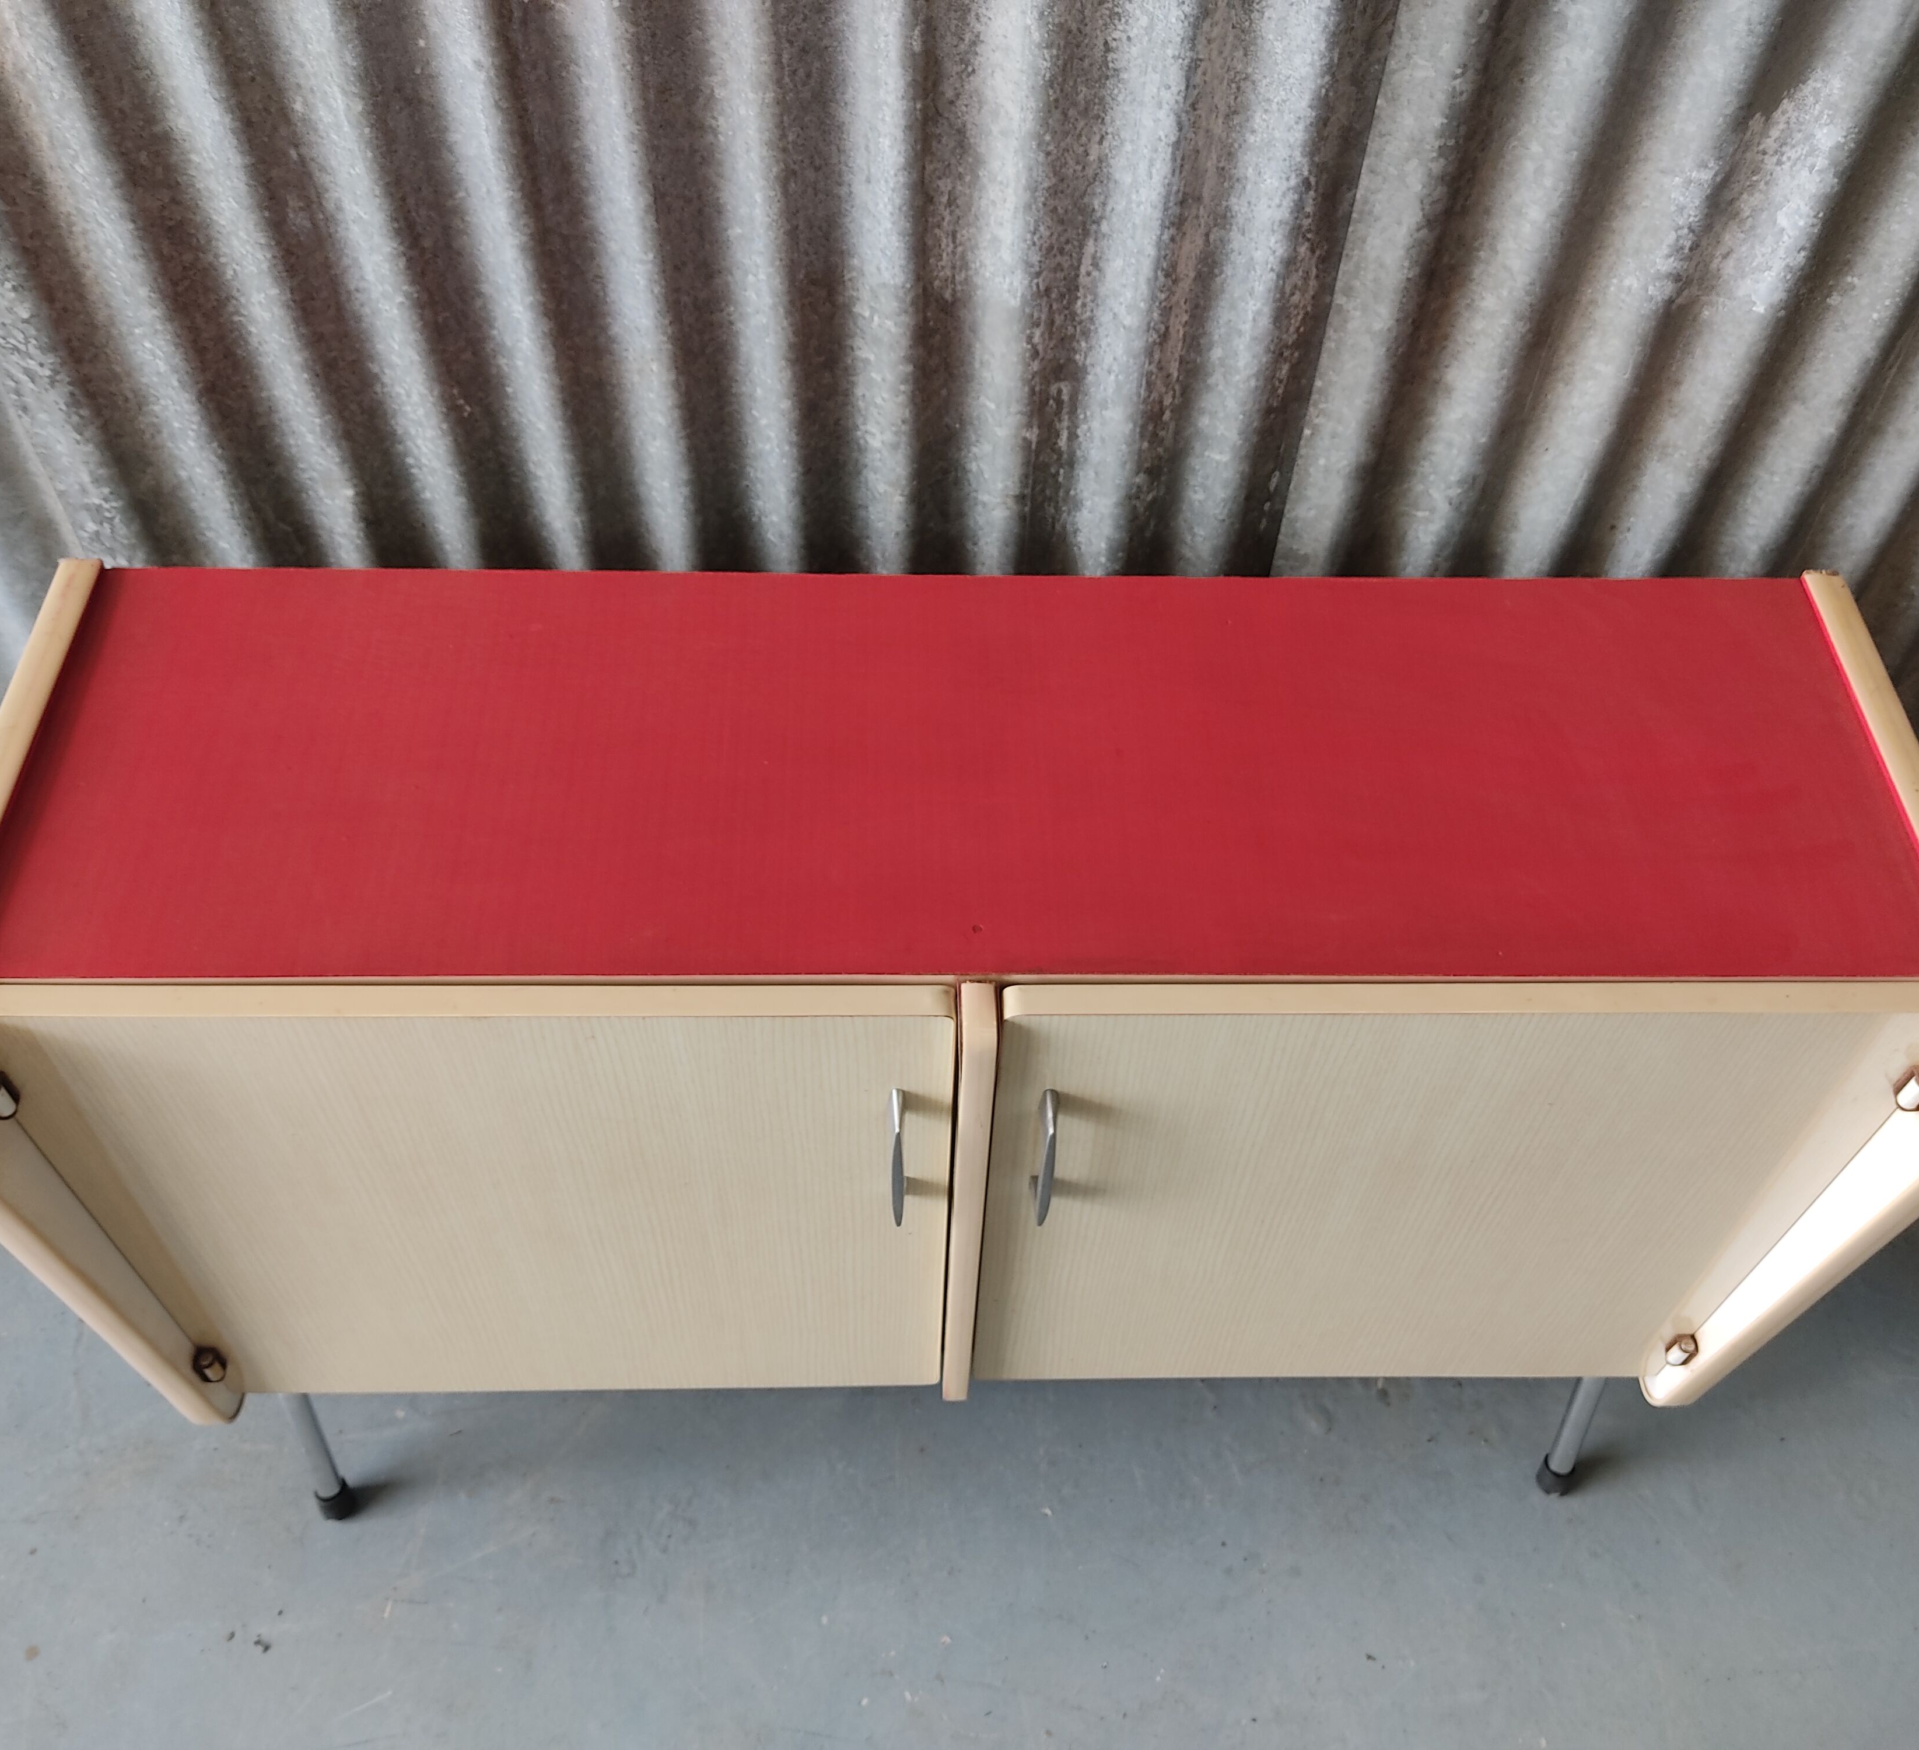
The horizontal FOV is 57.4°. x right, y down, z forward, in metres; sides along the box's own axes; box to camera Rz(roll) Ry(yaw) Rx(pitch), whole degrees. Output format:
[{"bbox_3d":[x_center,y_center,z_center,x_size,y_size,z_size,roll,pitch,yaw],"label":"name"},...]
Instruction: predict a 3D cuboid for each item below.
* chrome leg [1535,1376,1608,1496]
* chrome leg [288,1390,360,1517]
[{"bbox_3d":[0.554,0.485,1.563,0.032,0.260,0.032,-3,45,2],"label":"chrome leg"},{"bbox_3d":[-0.561,0.495,1.523,0.032,0.260,0.032,2,45,-5],"label":"chrome leg"}]

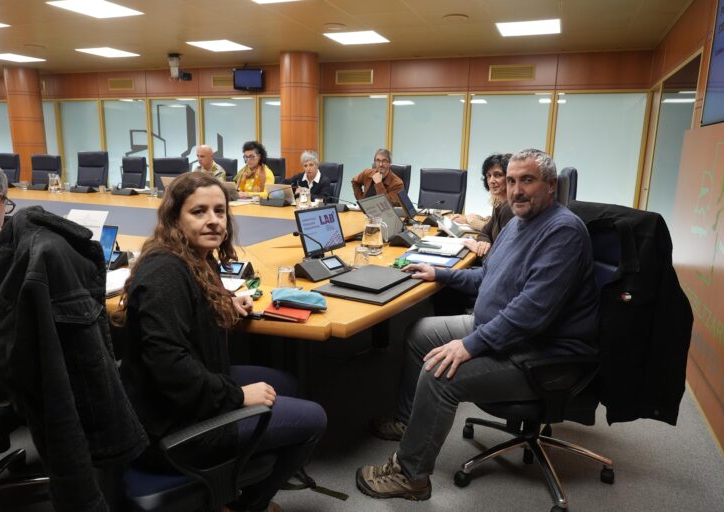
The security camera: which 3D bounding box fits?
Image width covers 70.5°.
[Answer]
[{"bbox_3d":[-2.760,-2.778,7.527,0.150,0.321,0.180,3,11,6],"label":"security camera"}]

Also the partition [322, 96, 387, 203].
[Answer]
[{"bbox_3d":[-0.144,-1.427,7.909,1.070,2.010,0.070,6,12,21],"label":"partition"}]

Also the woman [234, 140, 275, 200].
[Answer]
[{"bbox_3d":[-1.221,-0.604,5.802,0.500,1.360,0.720,6,12,21],"label":"woman"}]

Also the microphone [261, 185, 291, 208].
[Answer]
[{"bbox_3d":[-0.815,-0.592,5.066,0.250,0.160,0.340,6,12,21],"label":"microphone"}]

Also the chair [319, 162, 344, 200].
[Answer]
[{"bbox_3d":[-0.578,-0.493,6.036,0.620,1.180,0.660,7,13,24],"label":"chair"}]

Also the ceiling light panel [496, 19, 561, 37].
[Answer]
[{"bbox_3d":[1.693,-2.307,5.160,0.600,0.040,0.600,6,12,20],"label":"ceiling light panel"}]

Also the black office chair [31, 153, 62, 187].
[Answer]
[{"bbox_3d":[-4.478,-0.836,7.050,0.640,1.150,0.660,6,13,19],"label":"black office chair"}]

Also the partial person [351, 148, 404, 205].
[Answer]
[{"bbox_3d":[0.174,-0.423,5.336,0.560,1.370,0.750,3,12,9],"label":"partial person"}]

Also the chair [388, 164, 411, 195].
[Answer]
[{"bbox_3d":[0.231,-0.381,5.459,0.640,1.150,0.660,8,14,29],"label":"chair"}]

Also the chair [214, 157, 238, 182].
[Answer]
[{"bbox_3d":[-1.792,-0.595,6.233,0.640,1.150,0.660,5,12,18],"label":"chair"}]

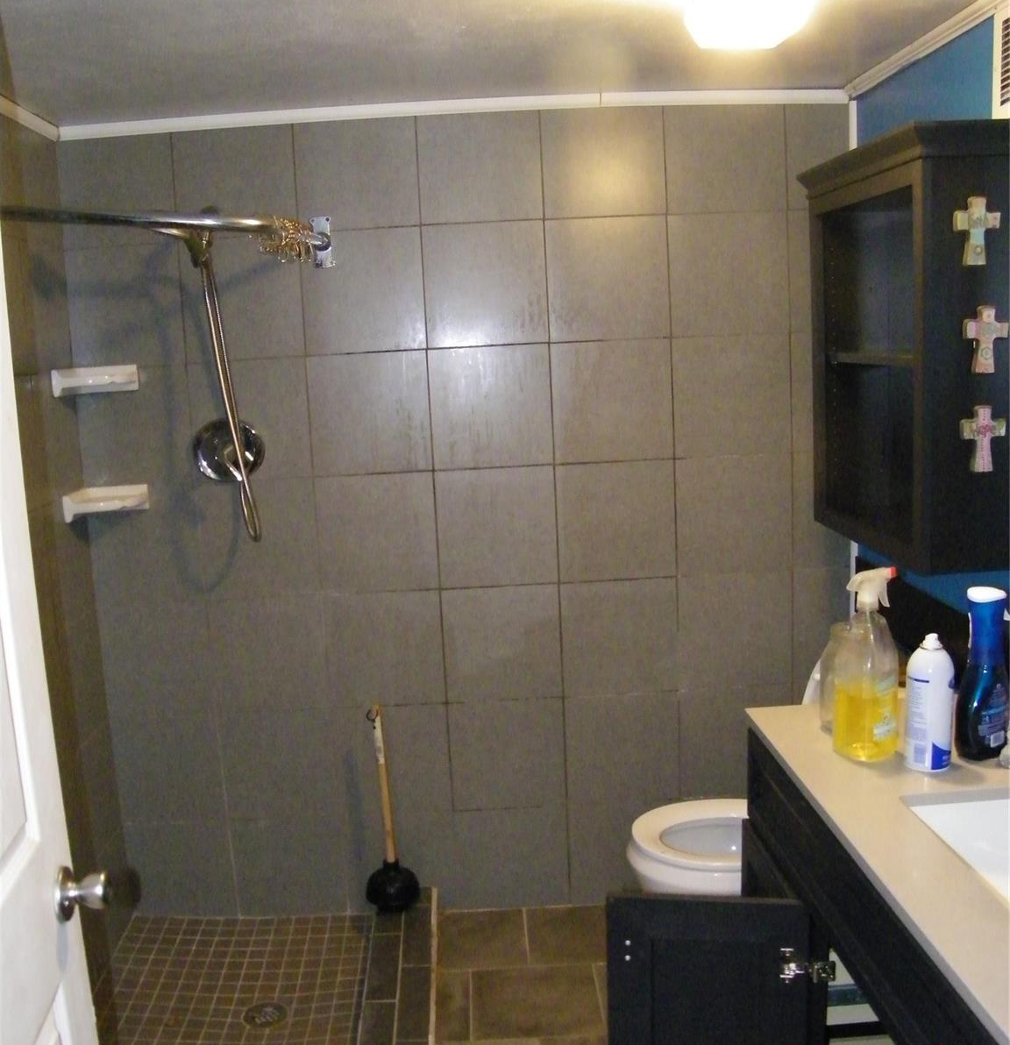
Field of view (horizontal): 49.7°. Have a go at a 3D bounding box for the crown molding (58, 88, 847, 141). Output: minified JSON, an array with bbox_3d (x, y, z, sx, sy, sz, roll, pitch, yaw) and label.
[{"bbox_3d":[-0.127,-1.001,2.643,1.925,0.034,0.025,-3,8,0],"label":"crown molding"}]

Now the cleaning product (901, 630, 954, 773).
[{"bbox_3d":[0.601,0.247,1.541,0.066,0.196,0.066,-3,8,0],"label":"cleaning product"}]

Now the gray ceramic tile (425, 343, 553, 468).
[{"bbox_3d":[-0.043,-0.295,2.788,0.304,0.304,0.010,-3,8,0],"label":"gray ceramic tile"}]

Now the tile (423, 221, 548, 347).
[{"bbox_3d":[-0.048,-0.594,2.723,0.303,0.303,0.012,-3,8,0],"label":"tile"}]

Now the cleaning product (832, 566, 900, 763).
[{"bbox_3d":[0.525,0.202,1.587,0.097,0.277,0.086,-1,8,12],"label":"cleaning product"}]

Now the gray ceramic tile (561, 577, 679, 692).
[{"bbox_3d":[0.300,0.300,2.865,0.303,0.303,0.010,-3,8,-1],"label":"gray ceramic tile"}]

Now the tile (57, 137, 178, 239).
[{"bbox_3d":[-0.958,-0.828,2.708,0.270,0.270,0.010,-3,8,0],"label":"tile"}]

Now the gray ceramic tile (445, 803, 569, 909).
[{"bbox_3d":[0.022,0.908,2.946,0.303,0.279,0.010,-3,8,-1],"label":"gray ceramic tile"}]

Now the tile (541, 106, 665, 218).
[{"bbox_3d":[0.247,-0.889,2.703,0.304,0.270,0.010,-3,8,0],"label":"tile"}]

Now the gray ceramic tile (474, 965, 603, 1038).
[{"bbox_3d":[0.072,1.122,2.544,0.296,0.010,0.298,-3,8,0],"label":"gray ceramic tile"}]

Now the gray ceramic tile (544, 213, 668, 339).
[{"bbox_3d":[0.258,-0.612,2.744,0.304,0.304,0.010,-3,8,0],"label":"gray ceramic tile"}]

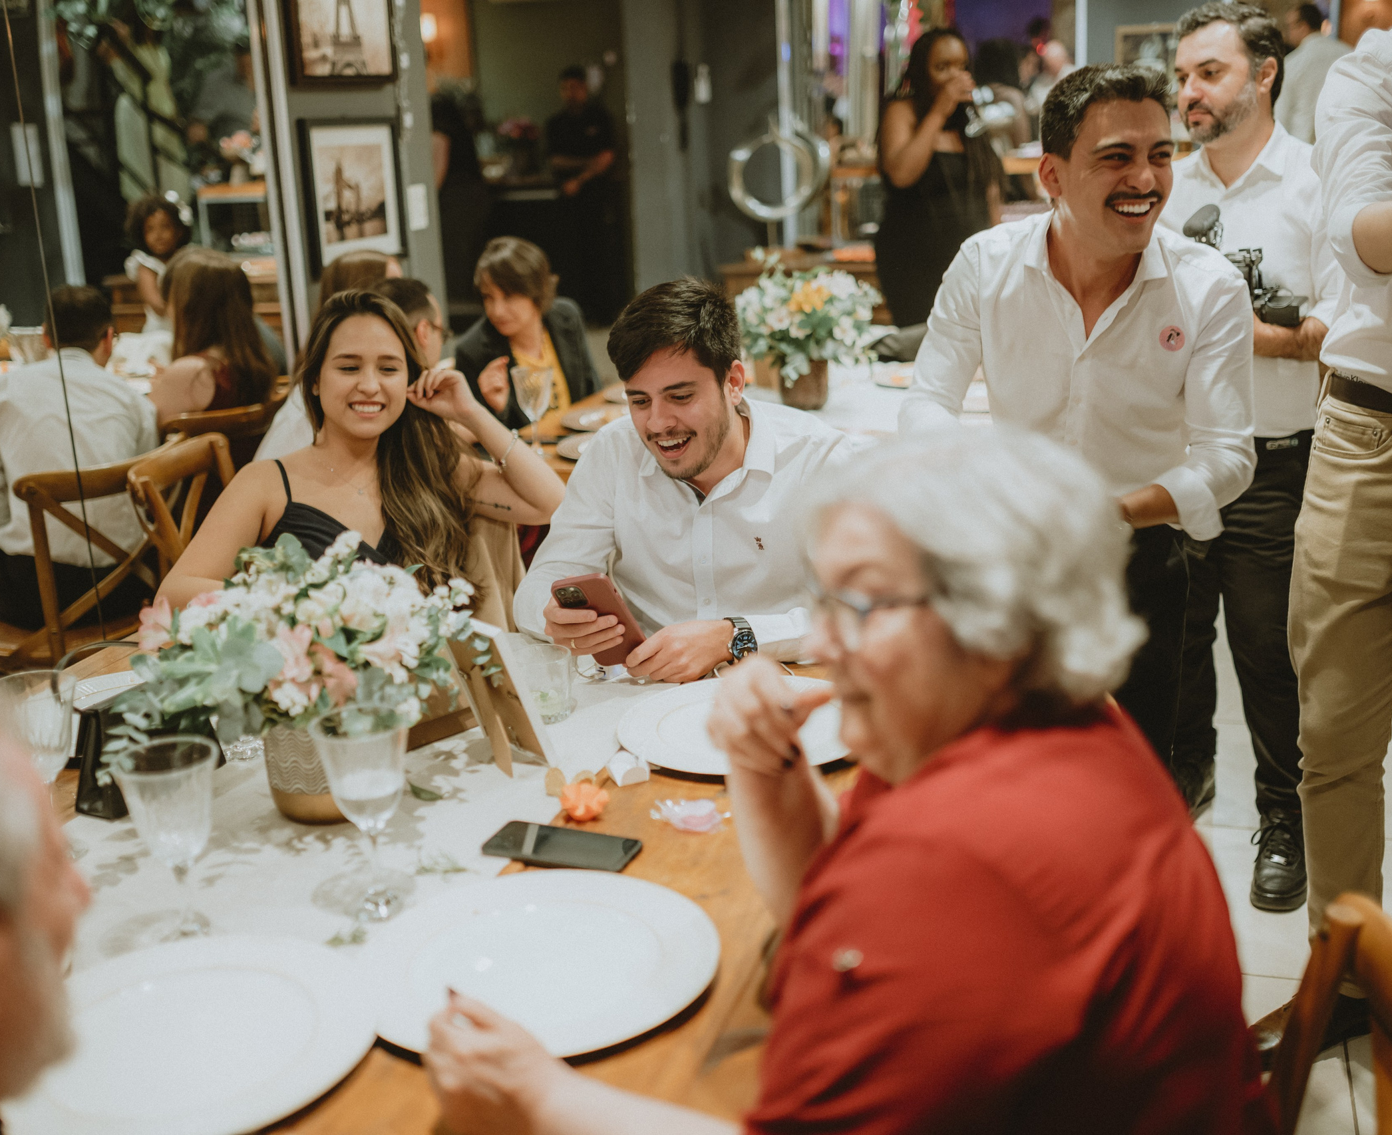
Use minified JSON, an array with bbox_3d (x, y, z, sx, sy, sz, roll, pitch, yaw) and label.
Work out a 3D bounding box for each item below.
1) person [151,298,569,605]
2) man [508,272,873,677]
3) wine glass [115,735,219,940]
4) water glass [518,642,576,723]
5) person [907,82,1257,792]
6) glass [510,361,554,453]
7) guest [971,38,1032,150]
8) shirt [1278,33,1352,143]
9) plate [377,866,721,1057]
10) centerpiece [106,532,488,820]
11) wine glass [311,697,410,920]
[{"bbox_3d":[-0.440,0.211,2.507,0.580,1.240,0.720,-1,15,8],"label":"person"},{"bbox_3d":[0.024,0.192,2.457,0.530,1.260,0.680,0,15,11],"label":"man"},{"bbox_3d":[-0.476,0.250,1.514,0.091,0.168,0.091,-3,15,0],"label":"wine glass"},{"bbox_3d":[-0.189,0.141,2.111,0.073,0.085,0.073,-3,15,0],"label":"water glass"},{"bbox_3d":[0.592,0.025,2.491,0.520,1.510,0.500,1,16,14],"label":"person"},{"bbox_3d":[-0.366,-0.357,3.763,0.093,0.183,0.093,-3,15,0],"label":"glass"},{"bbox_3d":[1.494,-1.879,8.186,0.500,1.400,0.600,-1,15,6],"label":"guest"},{"bbox_3d":[3.022,-2.233,8.096,0.500,0.700,0.340,-12,18,-29],"label":"shirt"},{"bbox_3d":[-0.147,0.355,1.475,0.338,0.022,0.338,-3,15,1],"label":"plate"},{"bbox_3d":[-0.410,0.118,1.757,0.380,0.290,0.360,-3,15,0],"label":"centerpiece"},{"bbox_3d":[-0.306,0.235,1.532,0.088,0.172,0.088,-3,15,0],"label":"wine glass"}]

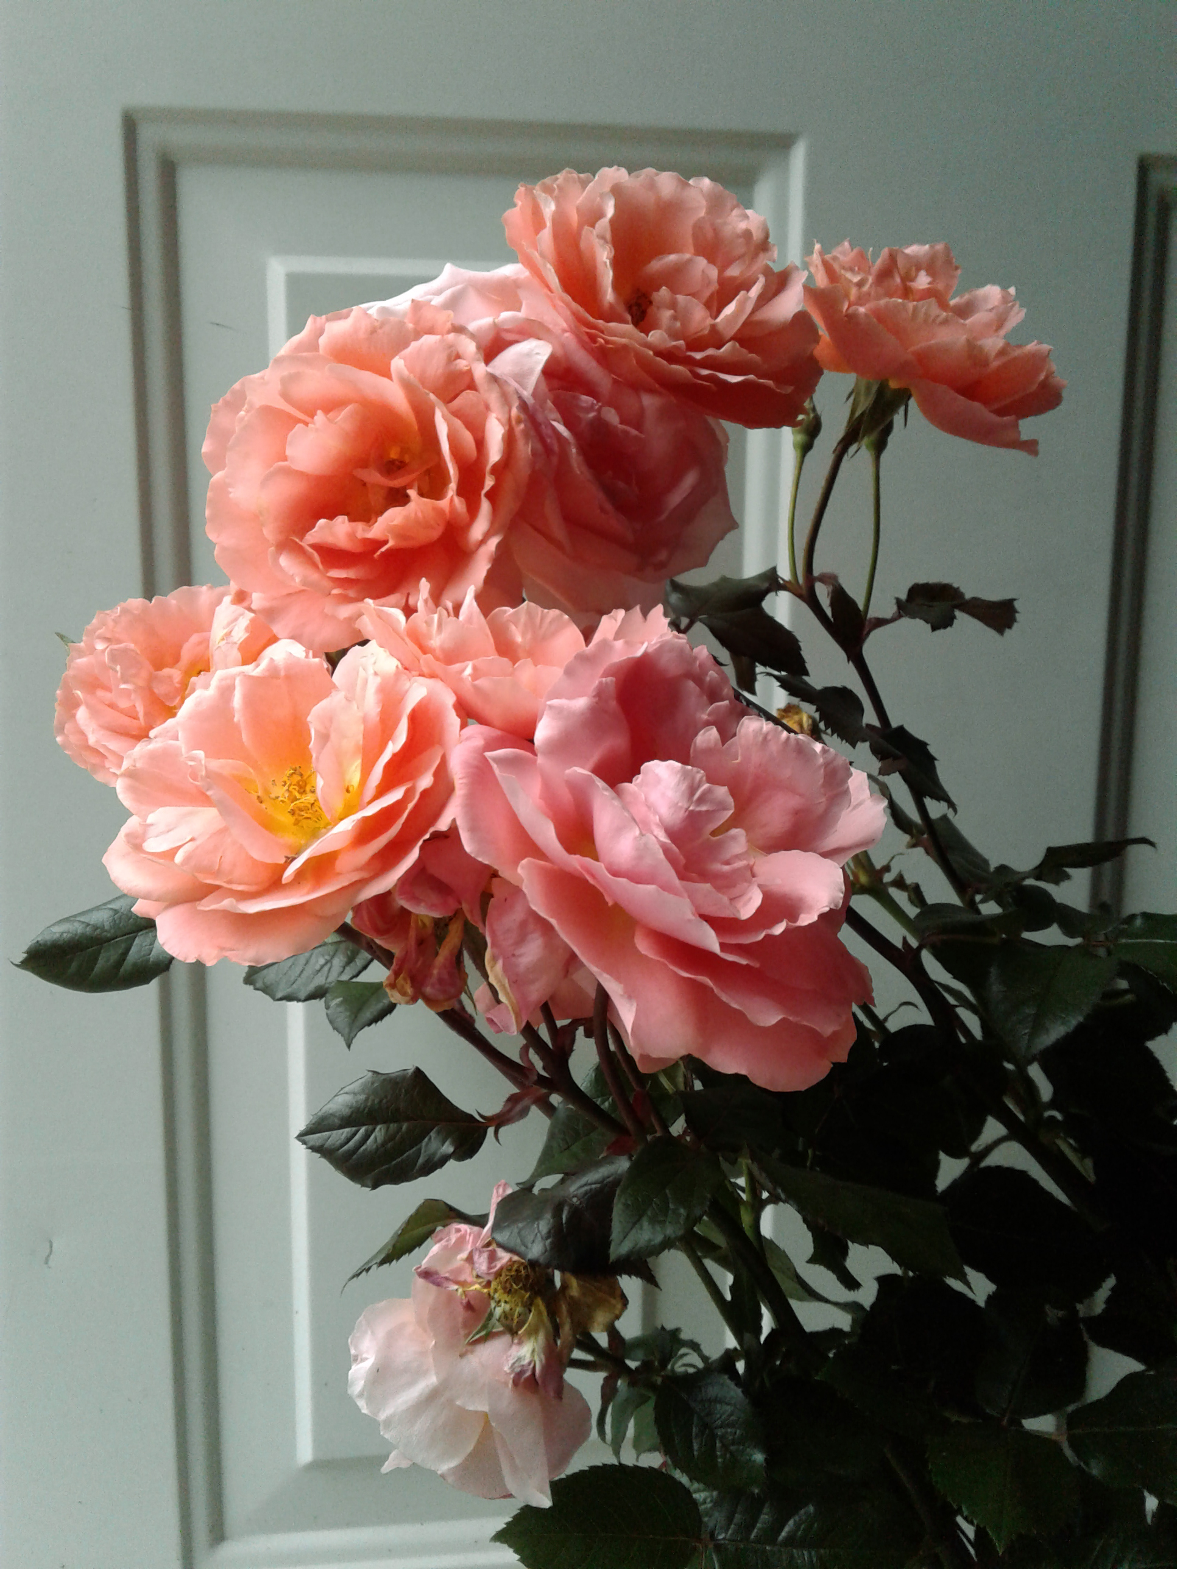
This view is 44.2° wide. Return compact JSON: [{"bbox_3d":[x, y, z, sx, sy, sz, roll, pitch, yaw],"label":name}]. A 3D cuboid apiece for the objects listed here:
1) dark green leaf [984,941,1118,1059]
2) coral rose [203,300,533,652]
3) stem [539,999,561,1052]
[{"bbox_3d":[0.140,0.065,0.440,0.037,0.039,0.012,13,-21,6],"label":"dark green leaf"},{"bbox_3d":[-0.058,-0.082,0.385,0.084,0.089,0.056,2,9,9],"label":"coral rose"},{"bbox_3d":[-0.010,0.063,0.380,0.004,0.015,0.004,-18,3,1],"label":"stem"}]

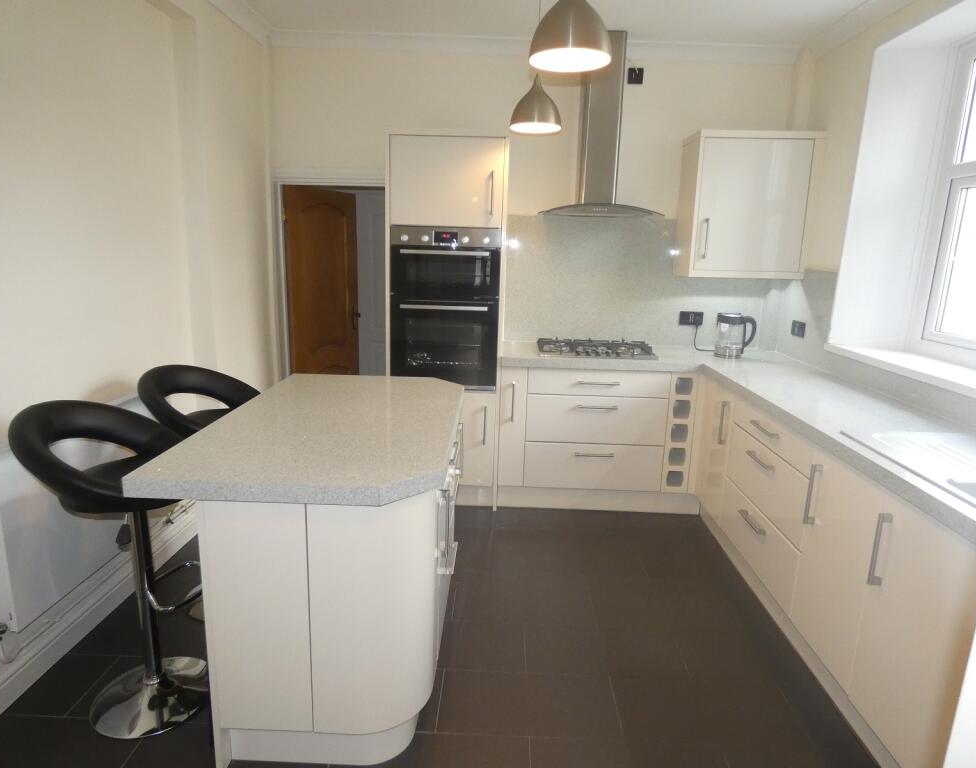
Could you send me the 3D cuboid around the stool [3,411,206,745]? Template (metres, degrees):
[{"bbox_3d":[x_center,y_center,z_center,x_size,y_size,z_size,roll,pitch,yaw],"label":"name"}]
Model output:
[{"bbox_3d":[-1.171,0.575,1.900,0.530,0.980,0.485,3,13,7],"label":"stool"}]

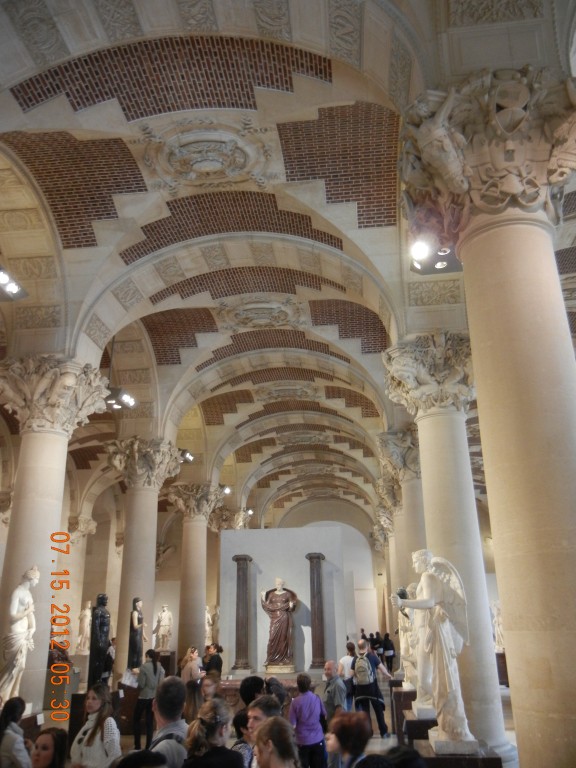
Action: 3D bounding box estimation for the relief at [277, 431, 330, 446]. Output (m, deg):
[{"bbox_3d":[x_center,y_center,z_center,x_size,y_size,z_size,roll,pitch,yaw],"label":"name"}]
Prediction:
[{"bbox_3d":[0.622,2.030,25.741,2.007,0.260,1.736,-3,-20,6],"label":"relief"}]

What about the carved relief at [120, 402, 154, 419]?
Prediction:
[{"bbox_3d":[-3.866,0.682,17.146,0.846,0.412,0.087,-3,0,6],"label":"carved relief"}]

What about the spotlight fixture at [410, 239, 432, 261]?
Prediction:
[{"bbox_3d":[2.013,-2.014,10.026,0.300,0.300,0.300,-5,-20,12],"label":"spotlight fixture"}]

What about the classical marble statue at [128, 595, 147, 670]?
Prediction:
[{"bbox_3d":[-3.332,5.523,14.702,0.420,1.540,0.400,-3,-20,6],"label":"classical marble statue"}]

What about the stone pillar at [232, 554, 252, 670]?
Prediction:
[{"bbox_3d":[-1.082,5.418,15.845,0.480,2.620,0.460,-3,-20,6],"label":"stone pillar"}]

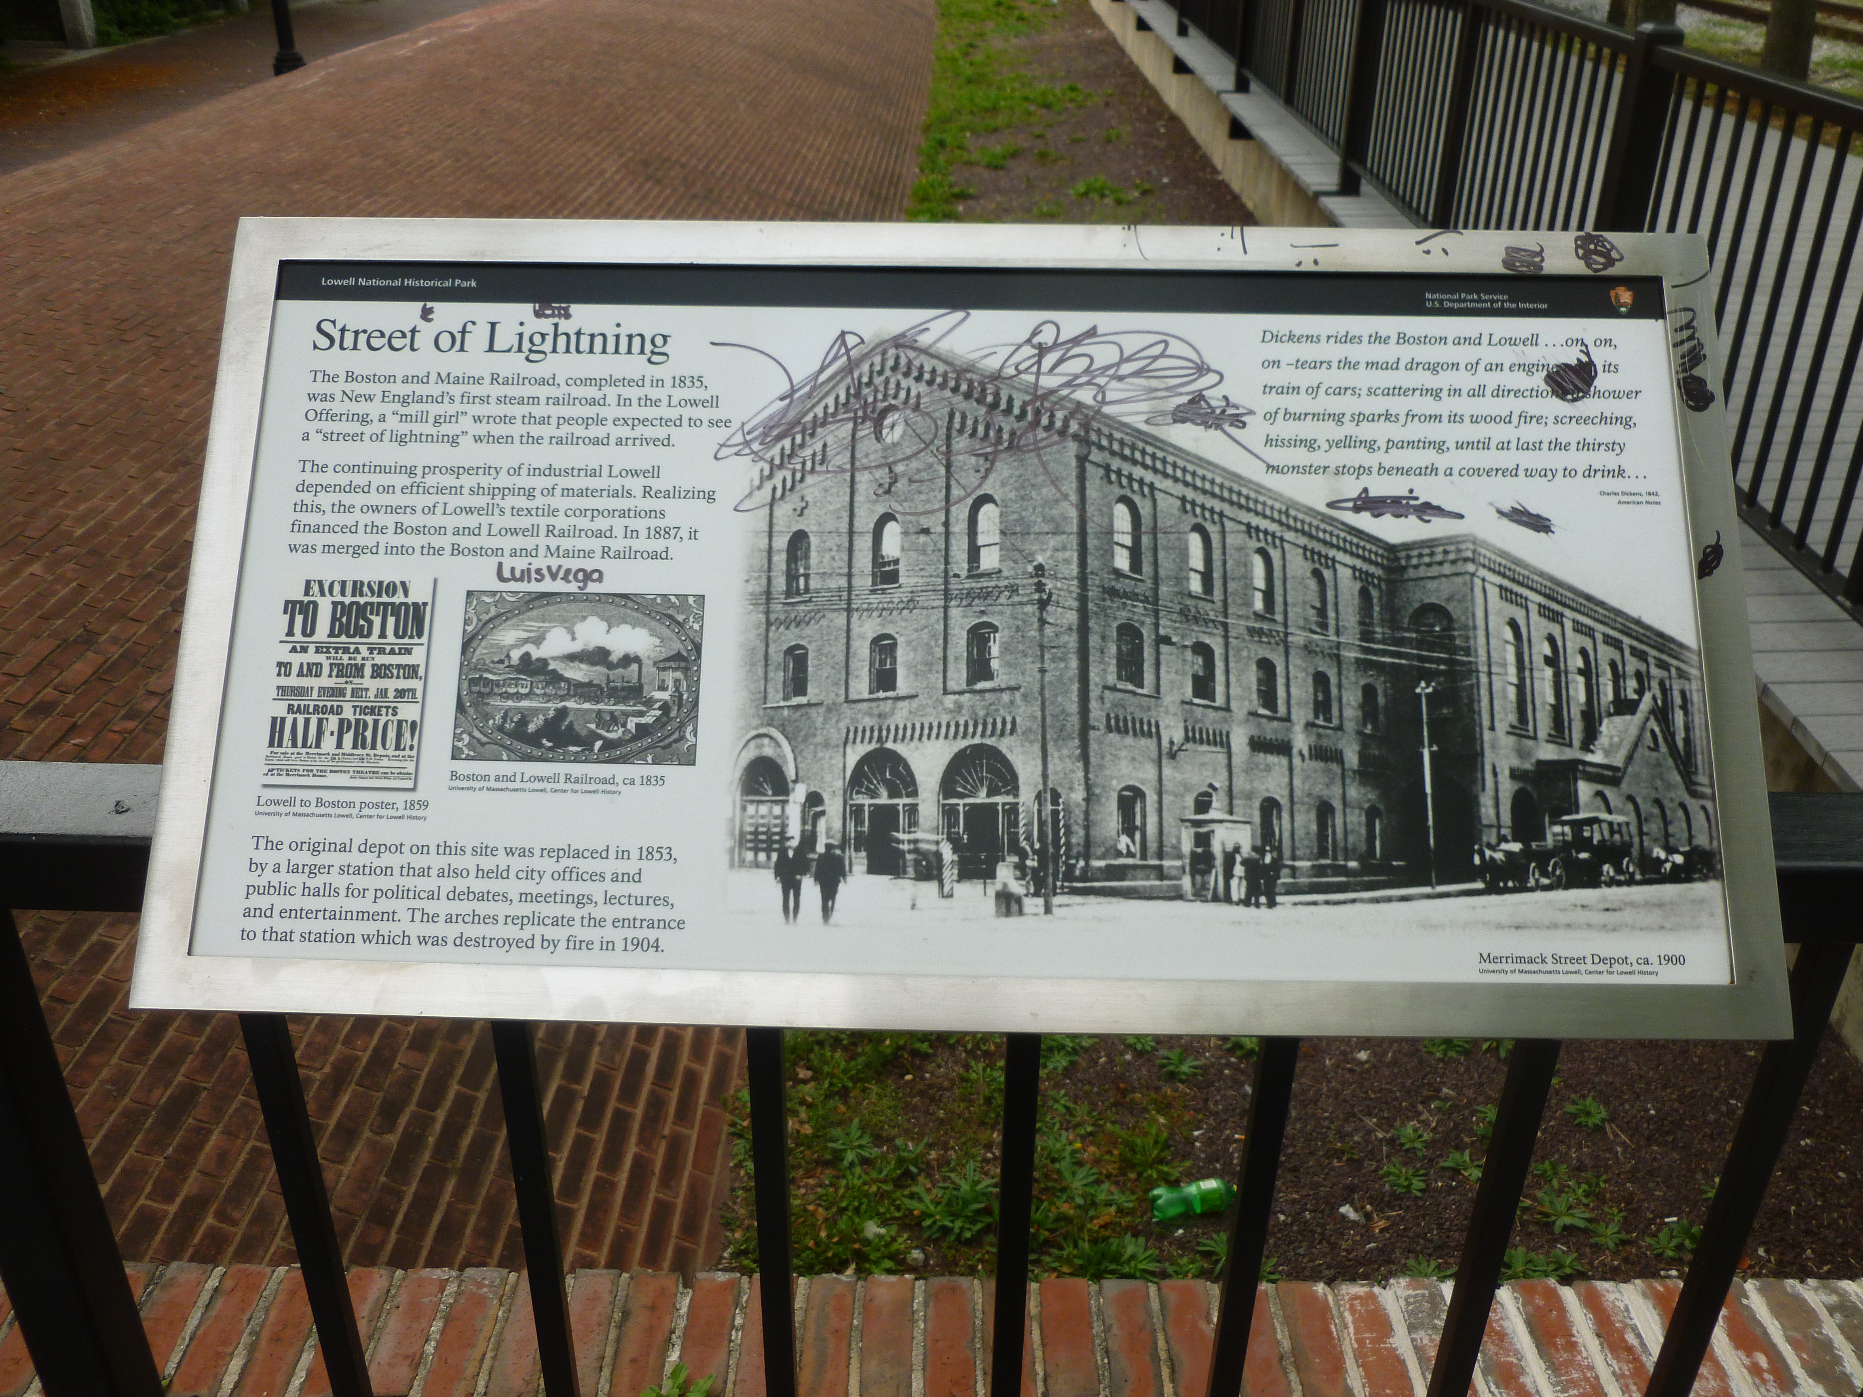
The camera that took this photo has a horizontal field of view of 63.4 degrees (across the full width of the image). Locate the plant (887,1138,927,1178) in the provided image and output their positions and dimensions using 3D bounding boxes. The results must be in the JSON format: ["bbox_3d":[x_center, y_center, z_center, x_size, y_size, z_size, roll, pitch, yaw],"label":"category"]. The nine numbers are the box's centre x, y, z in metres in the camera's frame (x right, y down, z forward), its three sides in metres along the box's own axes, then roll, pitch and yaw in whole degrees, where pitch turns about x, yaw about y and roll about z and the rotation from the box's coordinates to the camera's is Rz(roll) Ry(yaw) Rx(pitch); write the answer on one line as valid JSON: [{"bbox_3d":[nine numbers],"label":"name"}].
[{"bbox_3d":[-0.057,1.080,3.546,0.102,0.060,0.092,1,28,0],"label":"plant"}]

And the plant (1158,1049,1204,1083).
[{"bbox_3d":[0.651,0.963,3.956,0.114,0.050,0.095,1,28,0],"label":"plant"}]

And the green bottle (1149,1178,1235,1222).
[{"bbox_3d":[0.624,1.176,3.558,0.208,0.073,0.073,-6,28,-12],"label":"green bottle"}]

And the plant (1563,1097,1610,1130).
[{"bbox_3d":[1.685,1.067,3.878,0.100,0.050,0.090,1,28,0],"label":"plant"}]

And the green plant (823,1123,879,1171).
[{"bbox_3d":[-0.191,1.058,3.557,0.128,0.065,0.110,1,28,0],"label":"green plant"}]

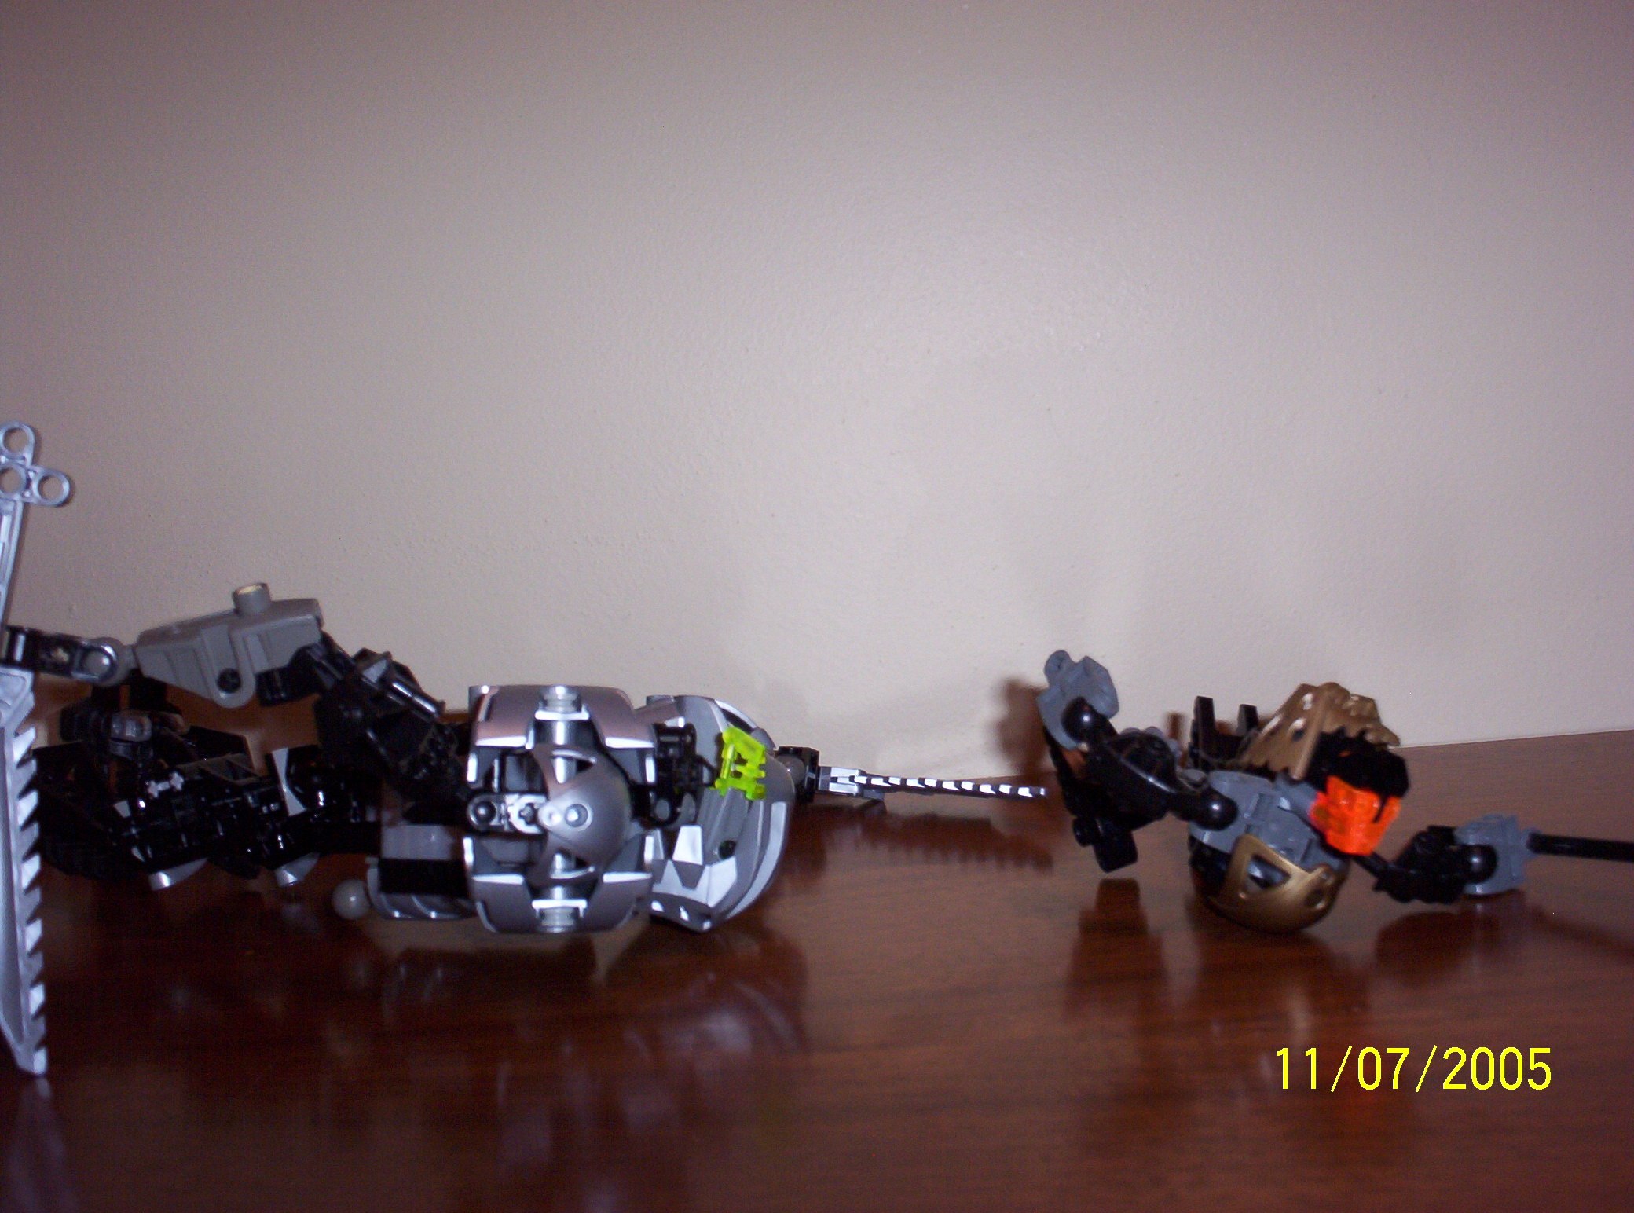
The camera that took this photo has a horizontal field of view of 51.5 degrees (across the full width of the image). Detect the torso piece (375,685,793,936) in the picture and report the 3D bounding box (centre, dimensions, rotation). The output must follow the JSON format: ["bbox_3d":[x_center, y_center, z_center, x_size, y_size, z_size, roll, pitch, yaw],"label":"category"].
[{"bbox_3d":[-0.056,0.050,0.425,0.101,0.060,0.056,0,-3,0],"label":"torso piece"}]

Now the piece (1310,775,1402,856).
[{"bbox_3d":[0.131,0.050,0.411,0.019,0.016,0.017,19,6,10],"label":"piece"}]

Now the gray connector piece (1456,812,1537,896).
[{"bbox_3d":[0.167,0.061,0.416,0.018,0.019,0.017,-3,3,6],"label":"gray connector piece"}]

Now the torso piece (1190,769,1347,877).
[{"bbox_3d":[0.110,0.053,0.411,0.034,0.021,0.025,29,9,10],"label":"torso piece"}]

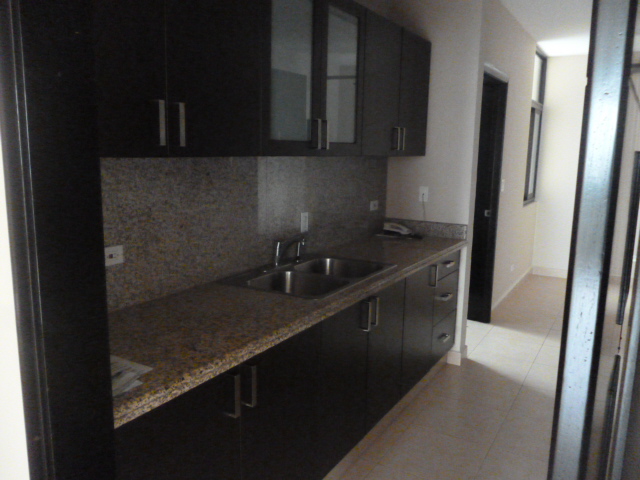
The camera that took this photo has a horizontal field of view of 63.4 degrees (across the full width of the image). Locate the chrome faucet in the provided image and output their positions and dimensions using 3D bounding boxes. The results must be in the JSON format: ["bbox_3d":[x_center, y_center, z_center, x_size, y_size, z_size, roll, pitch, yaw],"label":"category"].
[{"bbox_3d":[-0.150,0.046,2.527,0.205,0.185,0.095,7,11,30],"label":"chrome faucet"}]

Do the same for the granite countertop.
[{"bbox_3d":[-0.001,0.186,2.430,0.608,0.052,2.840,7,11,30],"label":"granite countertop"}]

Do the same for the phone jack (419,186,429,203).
[{"bbox_3d":[0.717,-0.317,3.582,0.073,0.115,0.015,7,11,30],"label":"phone jack"}]

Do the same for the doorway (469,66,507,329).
[{"bbox_3d":[1.216,-0.205,3.954,0.130,2.040,0.800,7,11,30],"label":"doorway"}]

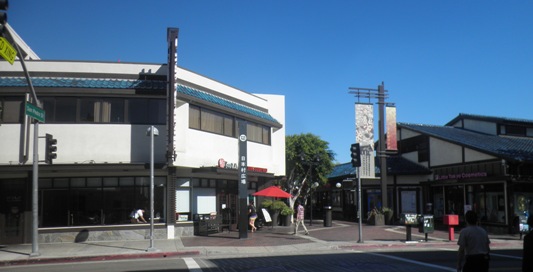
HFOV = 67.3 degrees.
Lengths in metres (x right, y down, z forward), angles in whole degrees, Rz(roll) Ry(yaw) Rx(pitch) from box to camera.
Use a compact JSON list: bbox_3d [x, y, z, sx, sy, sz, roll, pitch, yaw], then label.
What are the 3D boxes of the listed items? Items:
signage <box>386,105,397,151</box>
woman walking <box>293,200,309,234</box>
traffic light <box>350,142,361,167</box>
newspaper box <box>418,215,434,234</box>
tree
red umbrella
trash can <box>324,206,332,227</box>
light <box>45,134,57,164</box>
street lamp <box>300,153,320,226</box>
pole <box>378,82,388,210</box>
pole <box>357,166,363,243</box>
[{"bbox_3d":[7.994,-0.539,25.404,0.720,2.920,0.060,1,-9,-12],"label":"signage"},{"bbox_3d":[1.634,3.920,19.247,0.600,1.590,0.500,-5,-10,26],"label":"woman walking"},{"bbox_3d":[3.566,0.741,16.044,0.340,0.950,0.320,4,-10,-28],"label":"traffic light"},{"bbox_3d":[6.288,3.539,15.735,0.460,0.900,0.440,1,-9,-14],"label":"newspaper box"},{"bbox_3d":[2.498,2.742,26.319,4.200,6.020,4.200,1,-9,-14],"label":"tree"},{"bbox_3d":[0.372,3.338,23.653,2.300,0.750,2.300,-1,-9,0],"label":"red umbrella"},{"bbox_3d":[3.586,4.663,23.160,0.540,1.150,0.540,-1,-9,0],"label":"trash can"},{"bbox_3d":[-7.561,0.473,14.029,0.380,1.020,0.330,1,-9,-14],"label":"light"},{"bbox_3d":[2.730,3.241,24.841,0.800,4.580,1.200,1,-9,-14],"label":"street lamp"},{"bbox_3d":[7.283,0.977,25.076,0.380,8.940,0.380,1,-9,-14],"label":"pole"},{"bbox_3d":[3.670,2.673,15.750,0.180,2.950,0.180,1,-9,-14],"label":"pole"}]

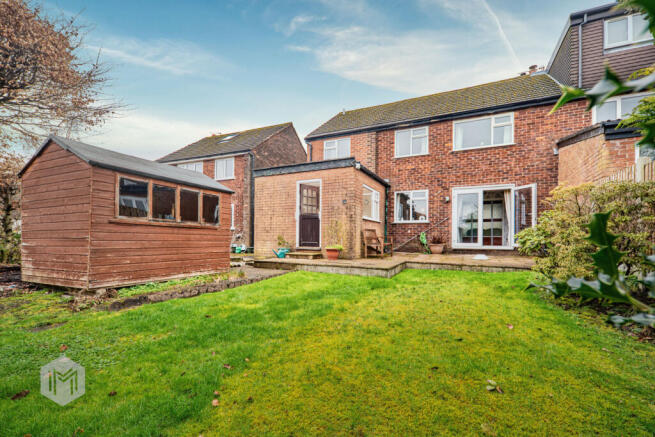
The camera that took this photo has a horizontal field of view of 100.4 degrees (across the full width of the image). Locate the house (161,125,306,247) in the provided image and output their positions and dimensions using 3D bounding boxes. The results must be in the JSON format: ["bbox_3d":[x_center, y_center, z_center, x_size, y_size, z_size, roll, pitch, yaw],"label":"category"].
[{"bbox_3d":[-5.000,-1.950,17.300,6.100,7.600,7.700,-1,-3,21],"label":"house"}]

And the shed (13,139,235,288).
[{"bbox_3d":[-3.620,-0.060,5.330,2.150,2.330,2.520,-1,-3,27],"label":"shed"}]

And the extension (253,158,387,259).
[{"bbox_3d":[-0.120,-0.130,9.500,3.550,2.800,3.100,-1,-3,24],"label":"extension"}]

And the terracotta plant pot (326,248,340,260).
[{"bbox_3d":[0.147,0.968,7.300,0.340,0.310,0.340,0,-3,0],"label":"terracotta plant pot"}]

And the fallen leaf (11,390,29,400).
[{"bbox_3d":[-1.760,1.010,1.560,0.050,0.020,0.080,-1,-3,10],"label":"fallen leaf"}]

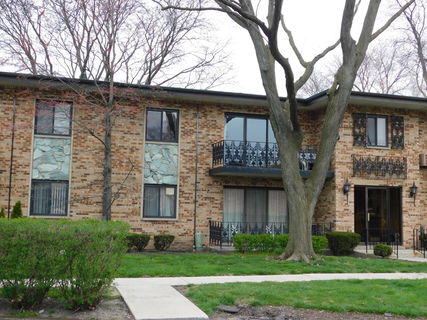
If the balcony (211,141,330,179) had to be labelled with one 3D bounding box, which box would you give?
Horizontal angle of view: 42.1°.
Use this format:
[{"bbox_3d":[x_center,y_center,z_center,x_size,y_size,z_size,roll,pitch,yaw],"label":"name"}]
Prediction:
[{"bbox_3d":[2.097,0.017,20.273,4.220,1.129,1.589,3,-5,-16],"label":"balcony"}]

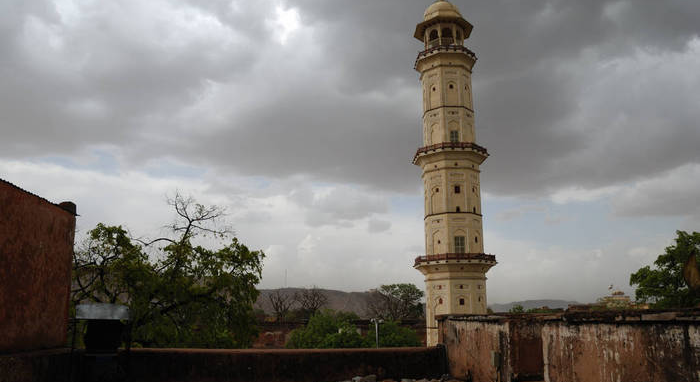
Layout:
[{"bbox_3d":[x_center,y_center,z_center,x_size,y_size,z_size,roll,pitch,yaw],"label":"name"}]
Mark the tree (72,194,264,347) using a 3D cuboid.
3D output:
[{"bbox_3d":[-7.438,5.303,20.327,8.100,10.720,7.500,0,-14,0],"label":"tree"}]

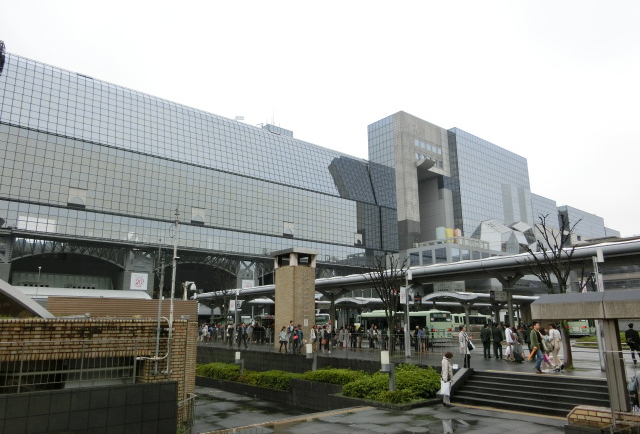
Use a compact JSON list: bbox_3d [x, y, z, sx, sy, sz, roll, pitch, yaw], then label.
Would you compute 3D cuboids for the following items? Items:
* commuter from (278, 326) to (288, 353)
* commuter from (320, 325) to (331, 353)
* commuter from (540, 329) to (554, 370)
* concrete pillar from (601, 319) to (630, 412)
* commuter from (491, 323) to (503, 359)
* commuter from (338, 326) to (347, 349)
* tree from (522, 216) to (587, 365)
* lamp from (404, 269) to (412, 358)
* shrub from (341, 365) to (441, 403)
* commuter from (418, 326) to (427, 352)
[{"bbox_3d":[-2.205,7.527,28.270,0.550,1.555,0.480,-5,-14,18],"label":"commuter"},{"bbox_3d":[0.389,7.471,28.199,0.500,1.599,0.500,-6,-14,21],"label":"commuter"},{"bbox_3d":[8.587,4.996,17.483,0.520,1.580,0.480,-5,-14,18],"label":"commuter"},{"bbox_3d":[4.755,2.378,7.400,0.200,1.380,0.200,11,-17,-42],"label":"concrete pillar"},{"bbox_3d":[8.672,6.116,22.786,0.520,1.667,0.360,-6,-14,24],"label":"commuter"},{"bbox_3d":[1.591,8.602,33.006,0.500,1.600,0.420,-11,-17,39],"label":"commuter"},{"bbox_3d":[9.559,2.885,18.536,2.500,6.150,2.400,-7,-14,26],"label":"tree"},{"bbox_3d":[4.634,5.102,24.334,0.420,4.500,0.320,-2,-13,5],"label":"lamp"},{"bbox_3d":[2.545,5.632,15.840,2.700,0.780,2.600,10,-17,-38],"label":"shrub"},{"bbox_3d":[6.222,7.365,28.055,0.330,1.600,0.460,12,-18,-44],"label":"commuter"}]

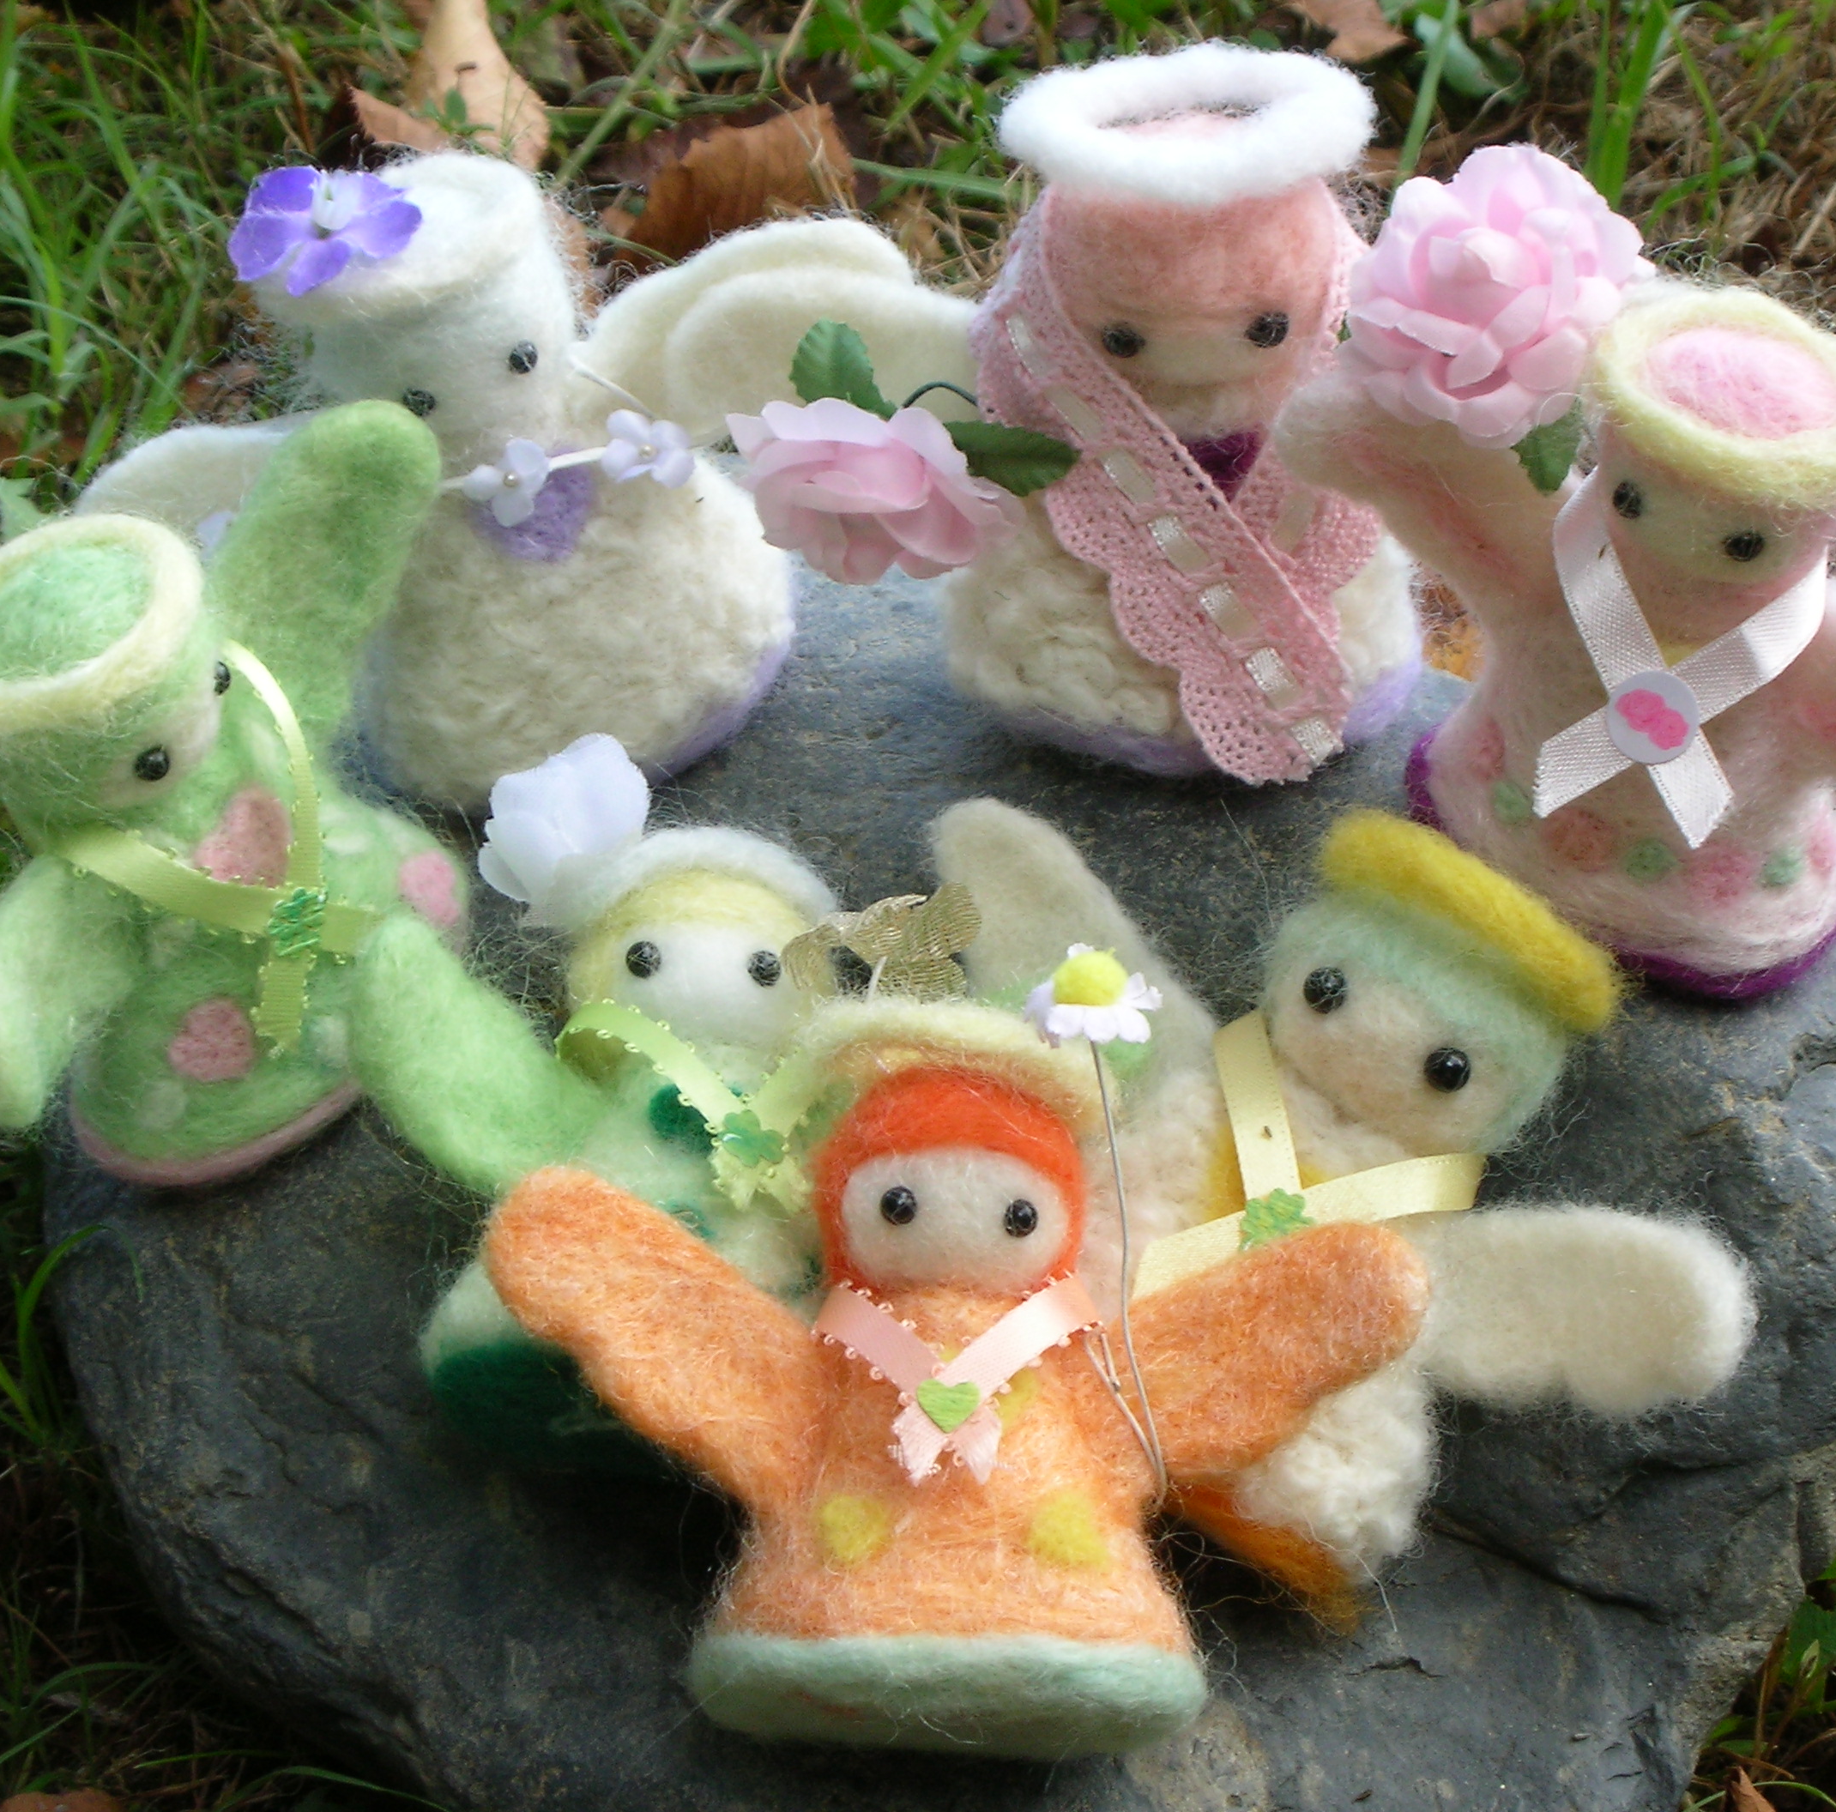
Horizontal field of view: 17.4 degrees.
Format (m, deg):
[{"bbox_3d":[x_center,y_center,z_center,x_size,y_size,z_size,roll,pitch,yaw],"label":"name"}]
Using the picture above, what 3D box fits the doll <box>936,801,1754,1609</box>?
[{"bbox_3d":[0.045,0.034,0.725,0.110,0.052,0.080,26,79,15],"label":"doll"}]

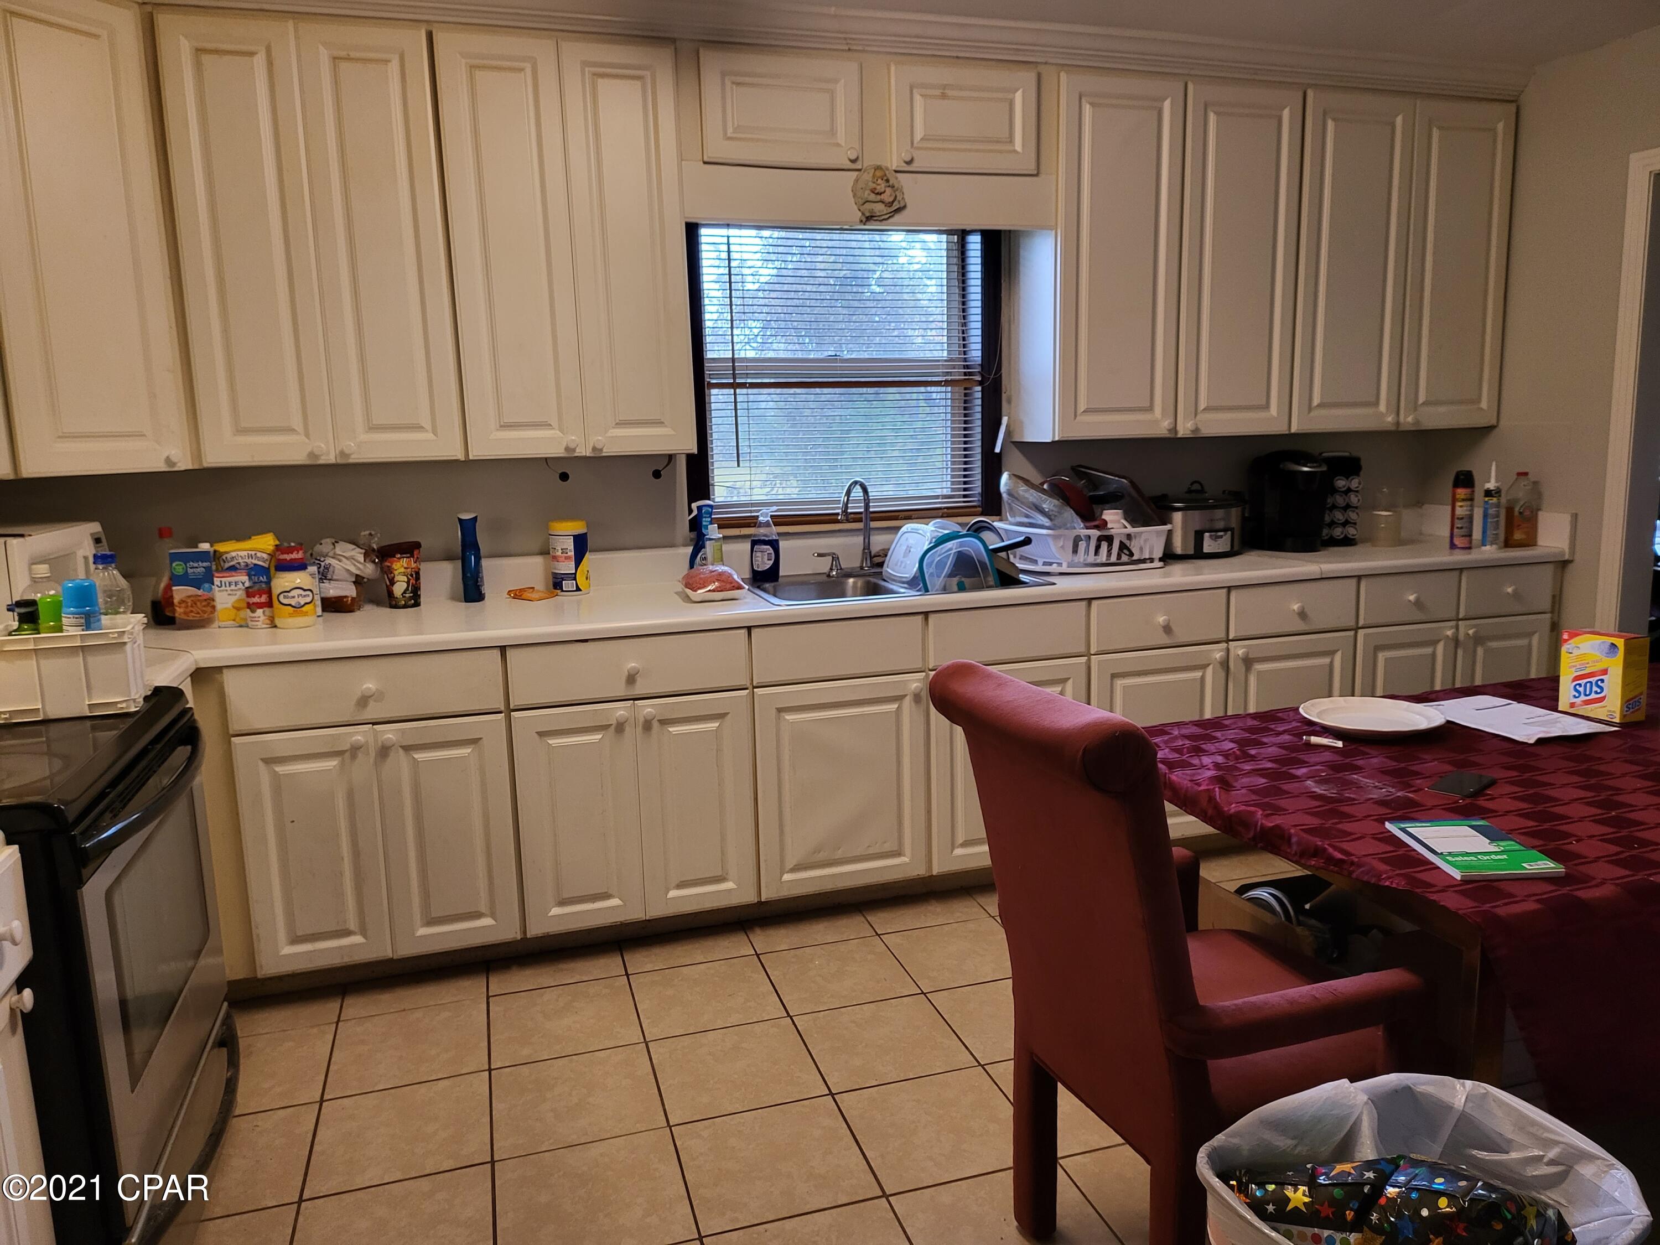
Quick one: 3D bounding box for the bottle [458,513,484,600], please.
[{"bbox_3d":[-0.977,-0.177,3.138,0.064,0.240,0.060,-5,10,-17],"label":"bottle"}]

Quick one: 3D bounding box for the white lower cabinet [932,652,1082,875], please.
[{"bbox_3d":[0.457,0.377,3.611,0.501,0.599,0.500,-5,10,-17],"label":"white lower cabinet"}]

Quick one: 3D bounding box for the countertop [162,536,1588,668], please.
[{"bbox_3d":[0.245,-0.110,3.373,4.265,0.038,0.645,-5,10,-17],"label":"countertop"}]

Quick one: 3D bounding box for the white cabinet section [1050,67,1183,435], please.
[{"bbox_3d":[0.842,-1.114,3.629,0.418,1.055,0.290,-5,10,-17],"label":"white cabinet section"}]

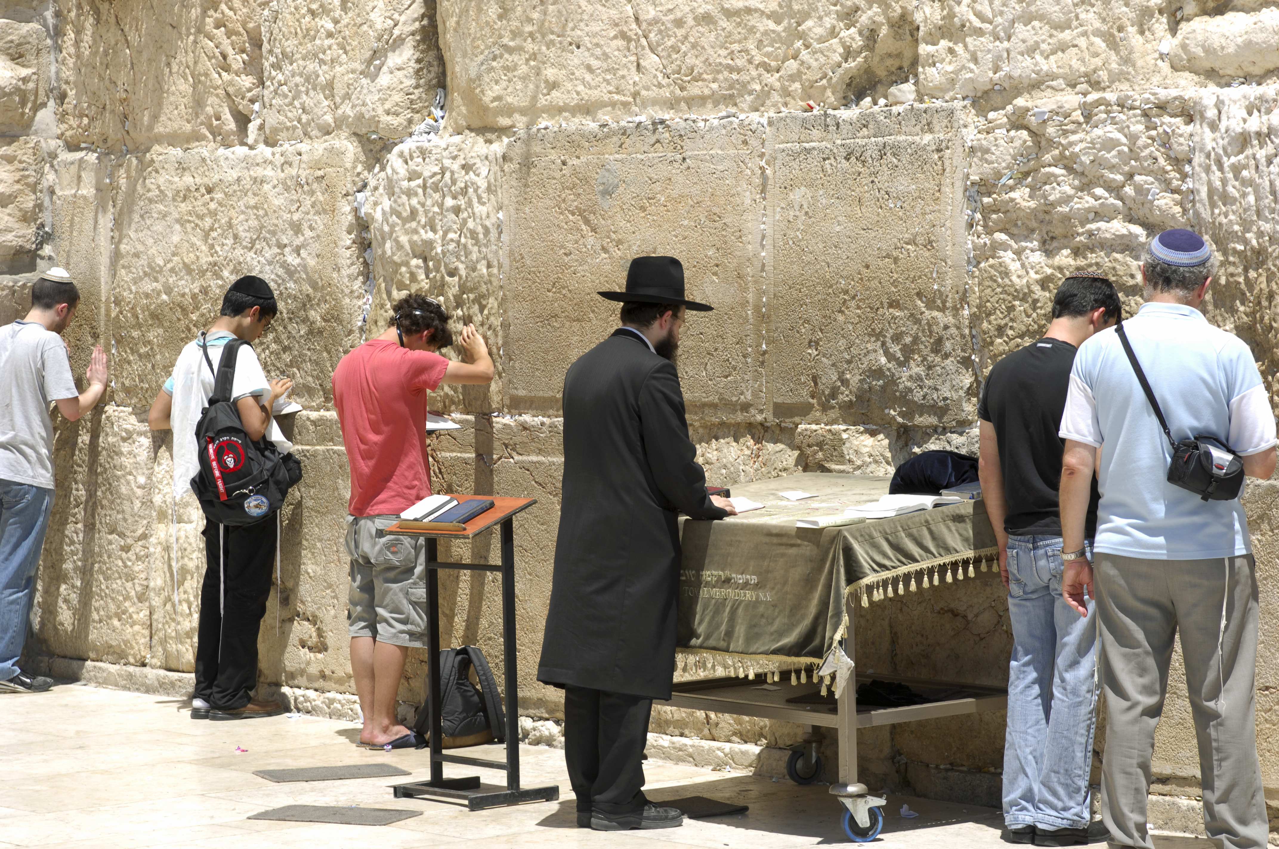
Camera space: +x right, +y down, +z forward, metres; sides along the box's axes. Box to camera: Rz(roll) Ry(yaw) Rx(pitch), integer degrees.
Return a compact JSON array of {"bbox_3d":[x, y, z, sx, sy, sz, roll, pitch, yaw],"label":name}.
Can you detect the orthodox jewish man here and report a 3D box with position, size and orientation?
[{"bbox_3d":[-0.020,0.357,11.350,0.520,1.738,0.520,-2,3,-32],"label":"orthodox jewish man"}]

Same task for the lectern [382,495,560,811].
[{"bbox_3d":[-0.543,0.723,11.985,0.370,0.970,0.470,-2,3,-39],"label":"lectern"}]

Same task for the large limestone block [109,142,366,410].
[{"bbox_3d":[-1.406,-0.601,15.093,0.600,1.042,1.718,-3,3,-43],"label":"large limestone block"}]

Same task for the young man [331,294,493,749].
[{"bbox_3d":[-0.833,0.341,13.427,0.520,1.631,0.500,-3,3,-42],"label":"young man"}]

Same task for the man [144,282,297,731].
[{"bbox_3d":[-1.611,0.276,14.388,0.460,1.704,0.500,-2,3,-40],"label":"man"}]

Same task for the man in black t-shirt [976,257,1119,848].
[{"bbox_3d":[1.199,0.391,10.998,0.500,1.673,0.420,1,3,38],"label":"man in black t-shirt"}]

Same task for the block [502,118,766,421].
[{"bbox_3d":[0.181,-0.557,13.391,0.600,1.051,1.387,-3,3,-43],"label":"block"}]

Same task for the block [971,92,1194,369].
[{"bbox_3d":[1.597,-0.511,11.873,0.600,1.044,0.911,-3,3,-43],"label":"block"}]

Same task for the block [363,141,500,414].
[{"bbox_3d":[-0.557,-0.573,14.182,0.600,1.044,0.814,-3,3,-43],"label":"block"}]

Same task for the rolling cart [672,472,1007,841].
[{"bbox_3d":[0.588,0.698,11.671,0.840,1.020,1.026,-2,3,-42],"label":"rolling cart"}]

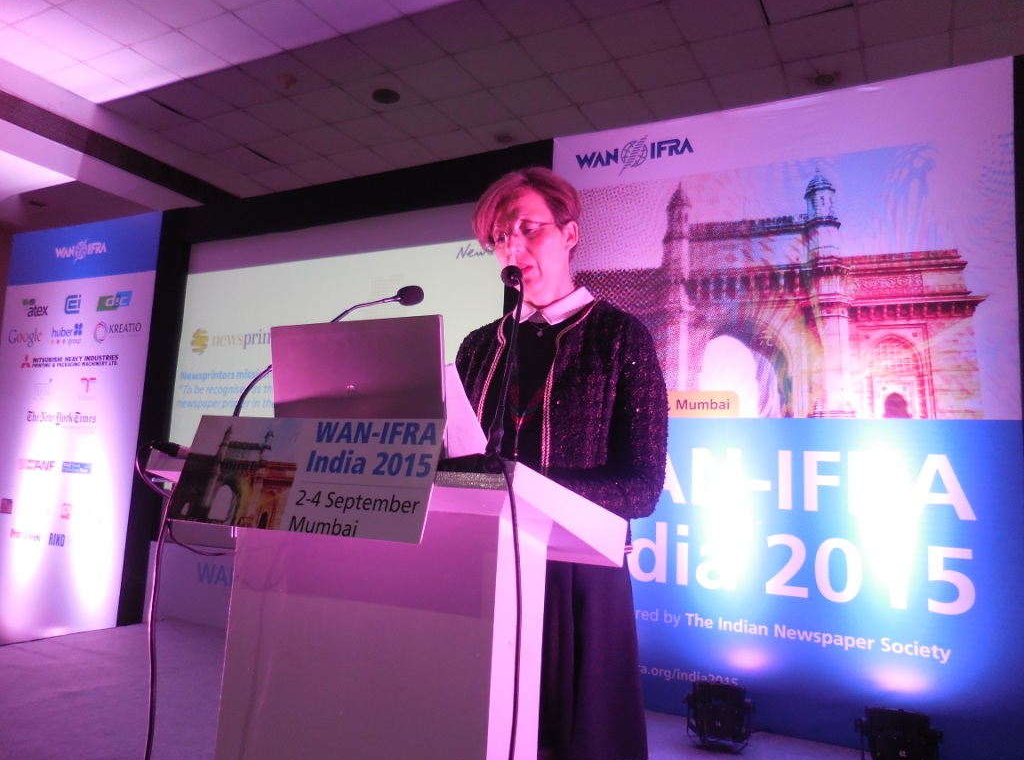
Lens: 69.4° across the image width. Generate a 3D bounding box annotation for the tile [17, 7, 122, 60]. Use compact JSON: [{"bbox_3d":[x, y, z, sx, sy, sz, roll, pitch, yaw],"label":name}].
[{"bbox_3d":[-3.584,-2.795,6.001,0.600,0.020,0.600,-1,-7,27],"label":"tile"}]

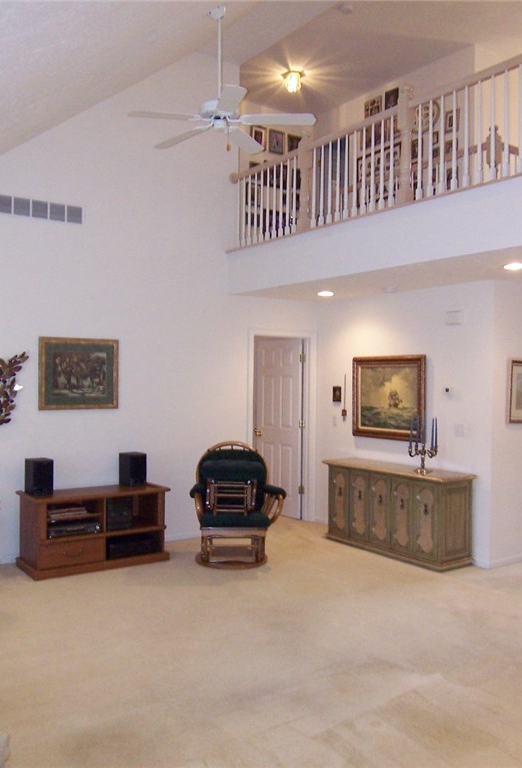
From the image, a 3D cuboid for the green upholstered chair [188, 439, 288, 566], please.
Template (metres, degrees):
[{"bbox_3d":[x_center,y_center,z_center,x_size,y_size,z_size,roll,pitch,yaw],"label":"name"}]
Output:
[{"bbox_3d":[-0.228,1.035,5.970,0.800,1.020,0.780,1,1,-7],"label":"green upholstered chair"}]

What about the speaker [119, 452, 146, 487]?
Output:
[{"bbox_3d":[-1.151,0.771,6.125,0.162,0.281,0.195,0,1,-41],"label":"speaker"}]

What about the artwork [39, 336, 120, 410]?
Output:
[{"bbox_3d":[-1.605,-0.084,6.017,0.721,0.626,0.035,1,1,-36],"label":"artwork"}]

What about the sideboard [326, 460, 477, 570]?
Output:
[{"bbox_3d":[1.232,1.166,6.304,0.465,0.756,1.475,1,1,-36],"label":"sideboard"}]

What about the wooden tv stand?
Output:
[{"bbox_3d":[-1.396,1.205,5.734,1.155,0.607,0.525,1,1,-36],"label":"wooden tv stand"}]

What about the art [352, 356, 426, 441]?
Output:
[{"bbox_3d":[1.256,0.131,6.659,0.055,0.798,0.960,1,1,-36],"label":"art"}]

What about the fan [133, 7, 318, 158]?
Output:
[{"bbox_3d":[-0.249,-2.135,4.713,1.250,0.920,1.270,1,1,7],"label":"fan"}]

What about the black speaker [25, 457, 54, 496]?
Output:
[{"bbox_3d":[-1.828,0.767,5.614,0.162,0.282,0.210,0,1,-36],"label":"black speaker"}]

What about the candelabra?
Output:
[{"bbox_3d":[1.471,0.534,6.146,0.260,0.525,0.270,0,1,-35],"label":"candelabra"}]

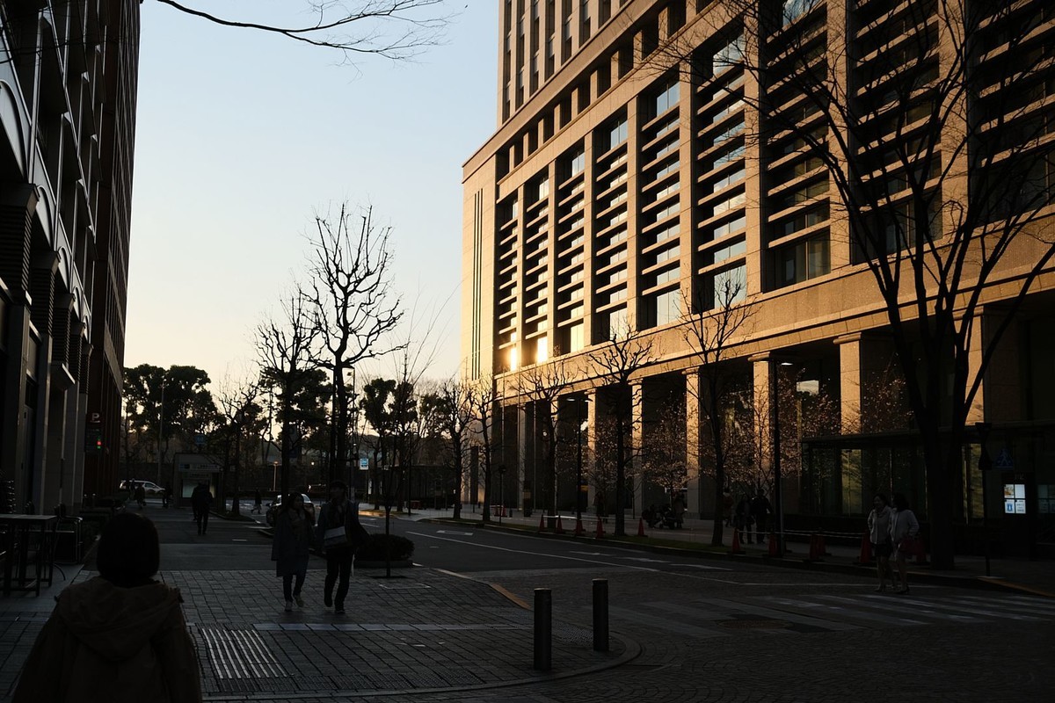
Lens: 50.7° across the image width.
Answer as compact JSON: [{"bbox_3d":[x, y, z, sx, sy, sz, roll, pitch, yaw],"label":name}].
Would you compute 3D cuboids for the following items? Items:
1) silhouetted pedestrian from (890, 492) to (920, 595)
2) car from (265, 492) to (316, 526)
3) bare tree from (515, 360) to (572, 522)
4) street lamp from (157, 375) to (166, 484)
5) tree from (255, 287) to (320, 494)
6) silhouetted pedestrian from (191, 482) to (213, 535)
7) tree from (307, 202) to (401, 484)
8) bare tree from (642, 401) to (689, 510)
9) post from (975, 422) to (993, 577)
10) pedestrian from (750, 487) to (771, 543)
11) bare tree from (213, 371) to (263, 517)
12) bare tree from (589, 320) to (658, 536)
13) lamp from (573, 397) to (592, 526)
[{"bbox_3d":[6.084,3.113,18.099,0.420,1.630,0.460,5,-8,-30],"label":"silhouetted pedestrian"},{"bbox_3d":[-10.631,7.059,50.087,1.750,1.430,4.600,3,-7,-19],"label":"car"},{"bbox_3d":[0.808,3.796,45.917,2.300,6.900,2.300,1,-7,0],"label":"bare tree"},{"bbox_3d":[-36.986,8.657,112.750,0.500,12.400,1.300,1,-7,-6],"label":"street lamp"},{"bbox_3d":[-9.177,2.263,42.658,2.400,9.200,2.400,3,-7,-19],"label":"tree"},{"bbox_3d":[-10.552,5.122,36.404,0.540,1.720,0.400,3,-7,-19],"label":"silhouetted pedestrian"},{"bbox_3d":[-4.914,0.594,31.673,2.500,9.900,2.600,3,-7,-19],"label":"tree"},{"bbox_3d":[7.526,5.842,60.139,2.500,6.620,2.500,0,-7,0],"label":"bare tree"},{"bbox_3d":[9.460,3.055,23.065,0.420,3.140,0.130,3,-7,-19],"label":"post"},{"bbox_3d":[7.241,5.103,34.603,0.620,1.710,0.420,3,-7,-18],"label":"pedestrian"},{"bbox_3d":[-16.892,5.337,64.932,2.700,8.410,2.700,3,-7,-19],"label":"bare tree"},{"bbox_3d":[3.293,2.677,38.442,2.350,7.300,2.350,1,-7,0],"label":"bare tree"},{"bbox_3d":[2.269,4.498,44.240,0.750,5.330,0.300,3,-7,-19],"label":"lamp"}]

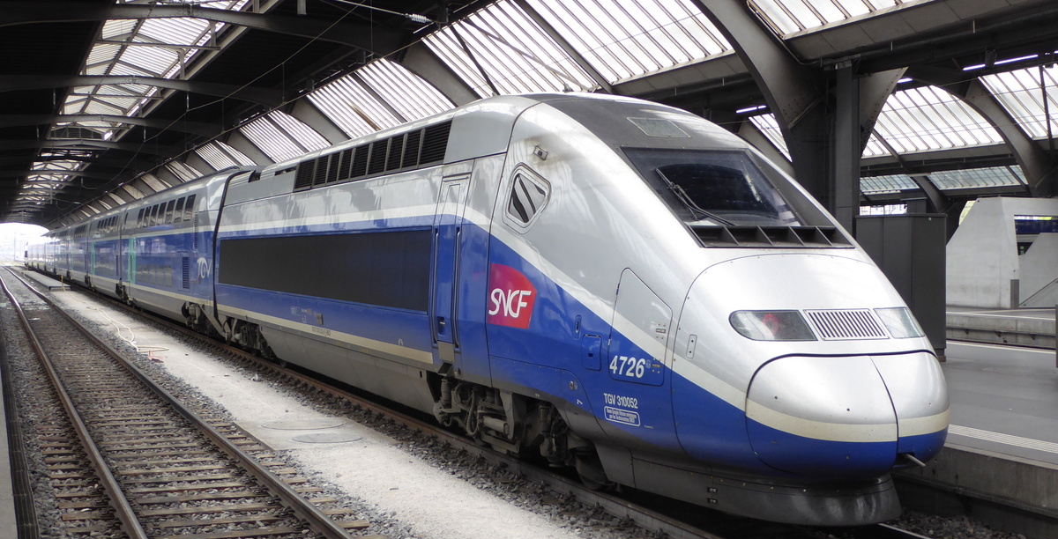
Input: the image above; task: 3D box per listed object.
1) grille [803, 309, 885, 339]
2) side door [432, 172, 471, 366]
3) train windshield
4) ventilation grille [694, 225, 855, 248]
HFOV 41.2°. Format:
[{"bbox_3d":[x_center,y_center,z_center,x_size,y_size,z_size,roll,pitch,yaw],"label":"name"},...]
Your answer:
[{"bbox_3d":[2.387,0.420,10.569,0.575,0.040,0.342,0,39,-21],"label":"grille"},{"bbox_3d":[-0.835,0.005,15.206,0.140,2.060,0.970,0,1,-21],"label":"side door"},{"bbox_3d":[1.676,-0.747,12.400,1.350,0.150,1.444,0,32,-21],"label":"train windshield"},{"bbox_3d":[1.981,-0.241,11.614,1.410,0.080,0.381,0,31,-21],"label":"ventilation grille"}]

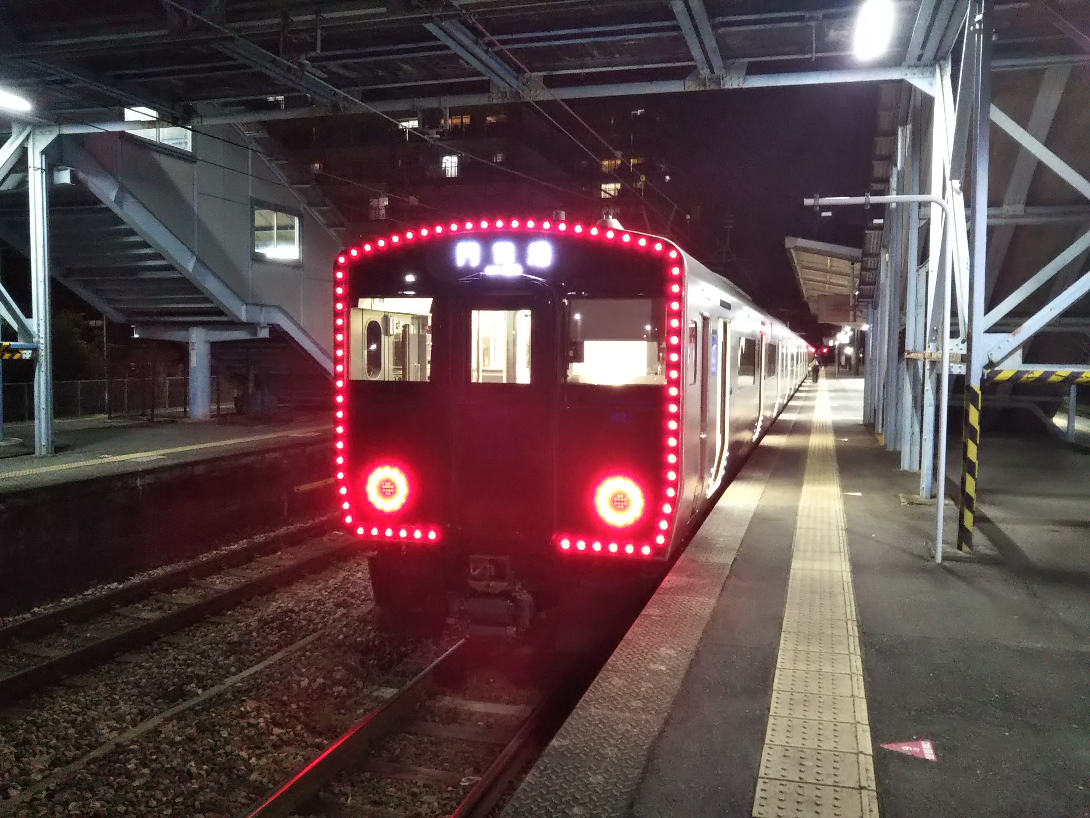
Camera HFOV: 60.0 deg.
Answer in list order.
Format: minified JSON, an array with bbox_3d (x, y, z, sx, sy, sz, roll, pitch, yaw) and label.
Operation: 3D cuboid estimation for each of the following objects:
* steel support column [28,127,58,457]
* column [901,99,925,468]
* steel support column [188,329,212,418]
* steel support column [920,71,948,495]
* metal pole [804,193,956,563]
[{"bbox_3d":[-6.674,-1.527,12.499,0.130,4.288,0.170,2,4,16],"label":"steel support column"},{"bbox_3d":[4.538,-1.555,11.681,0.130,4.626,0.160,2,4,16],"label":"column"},{"bbox_3d":[-7.186,-0.752,19.686,0.405,1.874,0.405,2,4,16],"label":"steel support column"},{"bbox_3d":[3.867,-1.217,9.422,0.120,4.220,0.160,2,4,16],"label":"steel support column"},{"bbox_3d":[2.306,-0.214,6.653,0.993,2.541,0.055,2,4,16],"label":"metal pole"}]

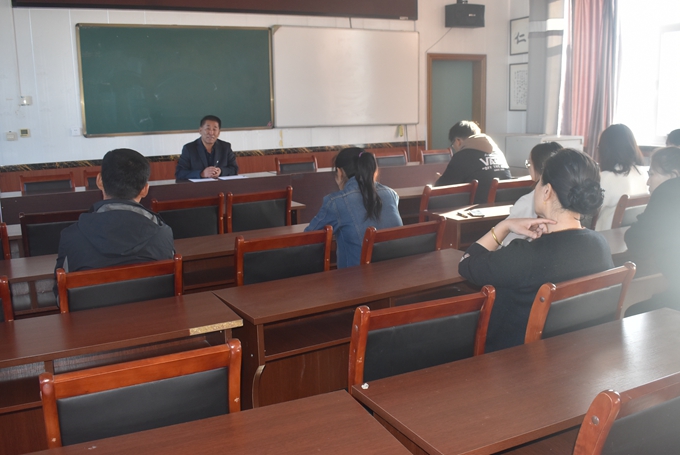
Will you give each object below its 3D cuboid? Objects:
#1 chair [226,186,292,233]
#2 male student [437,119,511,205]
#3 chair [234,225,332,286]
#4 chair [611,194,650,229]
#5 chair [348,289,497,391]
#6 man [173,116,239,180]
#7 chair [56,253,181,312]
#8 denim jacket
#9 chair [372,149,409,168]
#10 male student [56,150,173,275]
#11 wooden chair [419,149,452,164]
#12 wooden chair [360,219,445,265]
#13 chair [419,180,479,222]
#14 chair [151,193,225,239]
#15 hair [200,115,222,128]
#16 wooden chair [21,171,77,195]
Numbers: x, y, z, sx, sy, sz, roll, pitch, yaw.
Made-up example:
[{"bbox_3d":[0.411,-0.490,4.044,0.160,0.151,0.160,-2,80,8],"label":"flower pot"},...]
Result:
[{"bbox_3d":[-0.618,0.164,4.589,0.450,0.920,0.530,-6,12,-24],"label":"chair"},{"bbox_3d":[0.950,-0.060,4.710,0.500,1.360,0.720,-10,13,-40],"label":"male student"},{"bbox_3d":[-0.366,0.458,3.146,0.470,0.970,0.550,-7,12,-28],"label":"chair"},{"bbox_3d":[1.767,0.163,4.196,0.455,0.885,0.520,-7,13,-28],"label":"chair"},{"bbox_3d":[0.126,0.633,2.113,0.470,0.970,0.550,-6,11,-24],"label":"chair"},{"bbox_3d":[-1.190,-0.382,6.053,0.600,1.320,0.720,-7,13,-28],"label":"man"},{"bbox_3d":[-0.896,0.540,2.668,0.450,0.920,0.530,-7,12,-25],"label":"chair"},{"bbox_3d":[0.065,0.057,3.262,0.450,0.630,0.460,-7,12,-30],"label":"denim jacket"},{"bbox_3d":[0.742,-0.386,7.702,0.470,0.970,0.550,-6,11,-24],"label":"chair"},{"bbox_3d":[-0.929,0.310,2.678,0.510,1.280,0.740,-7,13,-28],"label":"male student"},{"bbox_3d":[1.208,-0.420,7.143,0.455,0.885,0.520,-7,13,-28],"label":"wooden chair"},{"bbox_3d":[0.211,0.395,3.279,0.450,0.920,0.530,-8,13,-31],"label":"wooden chair"},{"bbox_3d":[0.651,0.087,4.664,0.455,0.885,0.520,-7,13,-28],"label":"chair"},{"bbox_3d":[-1.004,0.222,4.129,0.455,0.885,0.520,-7,13,-28],"label":"chair"},{"bbox_3d":[-1.185,-0.966,5.930,0.180,0.145,0.200,-5,11,-18],"label":"hair"},{"bbox_3d":[-2.490,0.015,5.608,0.450,0.920,0.530,-7,12,-25],"label":"wooden chair"}]

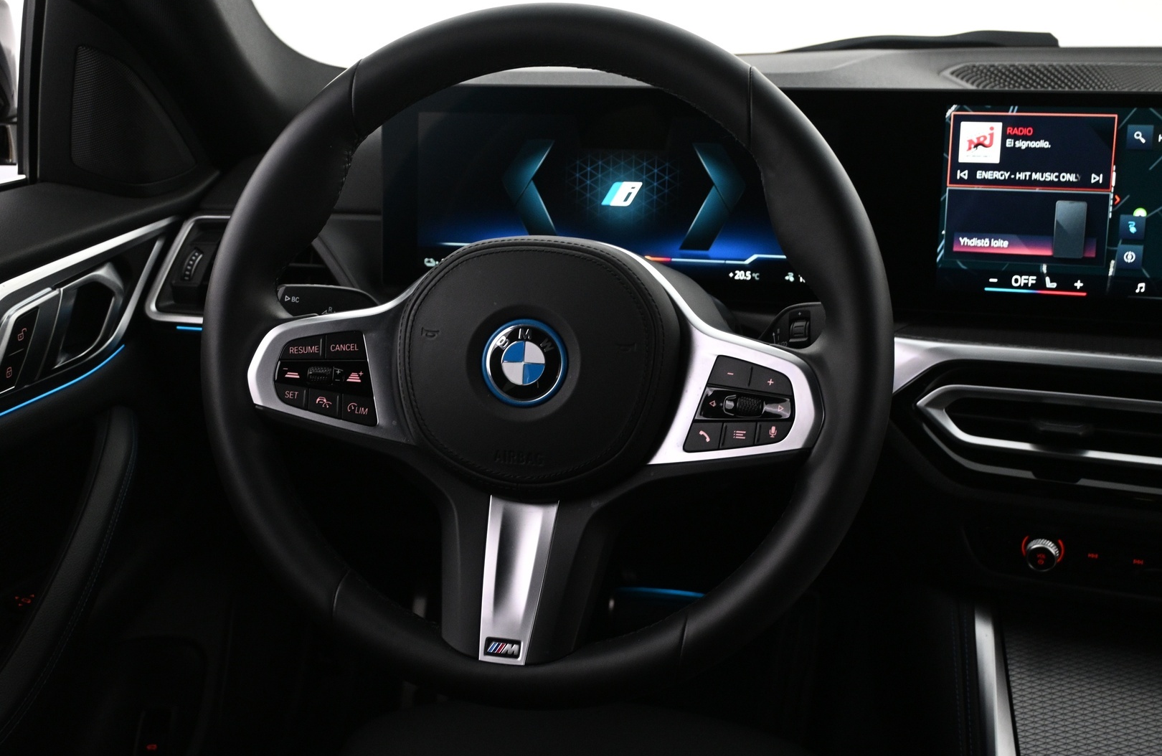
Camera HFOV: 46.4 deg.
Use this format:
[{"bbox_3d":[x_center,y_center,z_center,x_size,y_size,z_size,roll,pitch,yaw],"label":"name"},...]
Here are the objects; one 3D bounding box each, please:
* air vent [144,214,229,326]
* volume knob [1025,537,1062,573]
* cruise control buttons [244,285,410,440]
[{"bbox_3d":[-0.225,-0.076,0.957,0.160,0.078,0.040,3,6,9],"label":"air vent"},{"bbox_3d":[0.288,0.110,0.845,0.021,0.021,0.017,9,20,22],"label":"volume knob"},{"bbox_3d":[-0.135,-0.008,0.740,0.089,0.079,0.022,4,-1,-4],"label":"cruise control buttons"}]

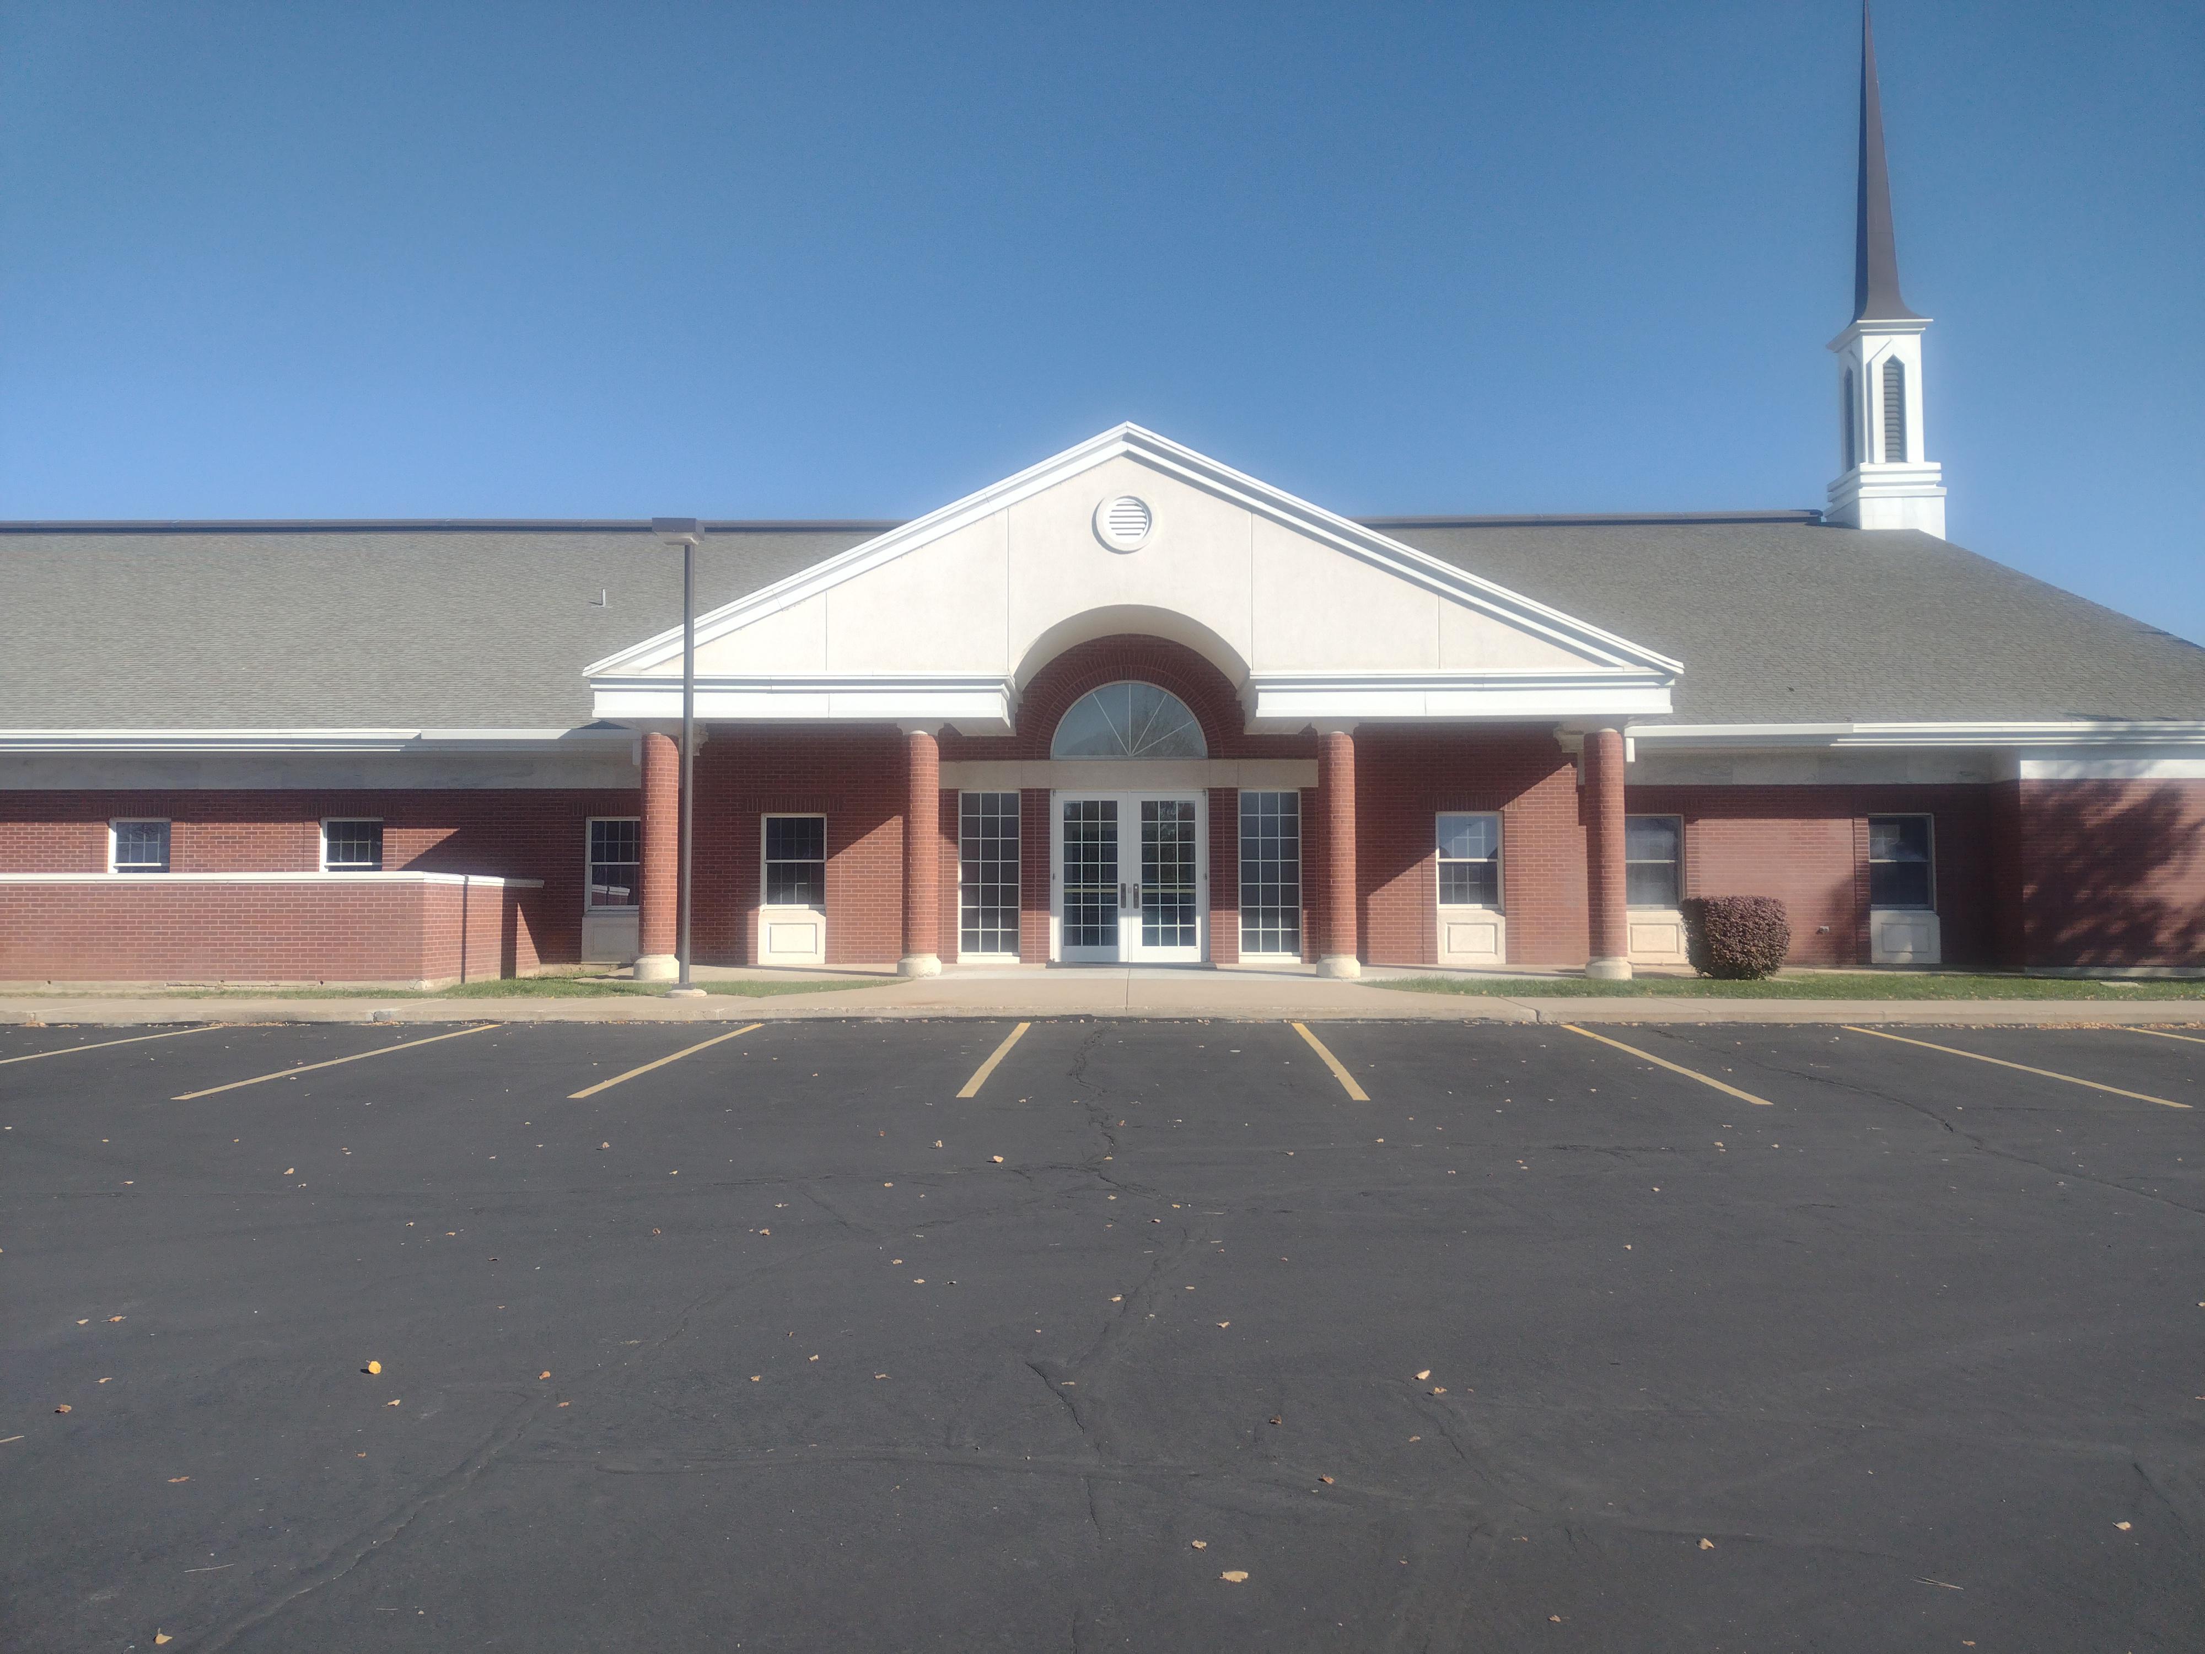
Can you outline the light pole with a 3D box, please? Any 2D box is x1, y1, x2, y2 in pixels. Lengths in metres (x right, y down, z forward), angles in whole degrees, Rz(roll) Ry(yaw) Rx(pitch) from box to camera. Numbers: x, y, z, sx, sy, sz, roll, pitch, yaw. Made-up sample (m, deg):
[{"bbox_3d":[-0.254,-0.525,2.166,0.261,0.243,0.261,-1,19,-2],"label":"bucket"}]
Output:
[{"bbox_3d":[-4.805,-0.752,19.597,0.550,5.370,0.900,0,-3,2],"label":"light pole"}]

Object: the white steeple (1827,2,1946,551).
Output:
[{"bbox_3d":[17.369,-12.848,38.477,1.869,13.332,1.869,0,-3,2],"label":"white steeple"}]

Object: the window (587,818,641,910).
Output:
[{"bbox_3d":[-7.065,0.548,25.119,0.915,1.369,0.140,0,-3,2],"label":"window"}]

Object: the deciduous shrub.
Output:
[{"bbox_3d":[8.279,1.445,22.466,1.320,1.079,1.260,0,-3,2],"label":"deciduous shrub"}]

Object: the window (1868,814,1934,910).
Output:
[{"bbox_3d":[11.399,0.509,24.566,0.915,1.368,0.140,0,-3,2],"label":"window"}]

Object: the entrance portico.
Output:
[{"bbox_3d":[0.369,-1.495,23.035,13.704,6.978,3.150,0,-3,2],"label":"entrance portico"}]

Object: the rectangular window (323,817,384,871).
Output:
[{"bbox_3d":[-10.984,0.554,25.237,0.915,1.367,0.140,0,-3,2],"label":"rectangular window"}]

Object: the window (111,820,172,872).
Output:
[{"bbox_3d":[-14.156,0.565,25.332,0.915,1.355,0.140,0,-3,2],"label":"window"}]

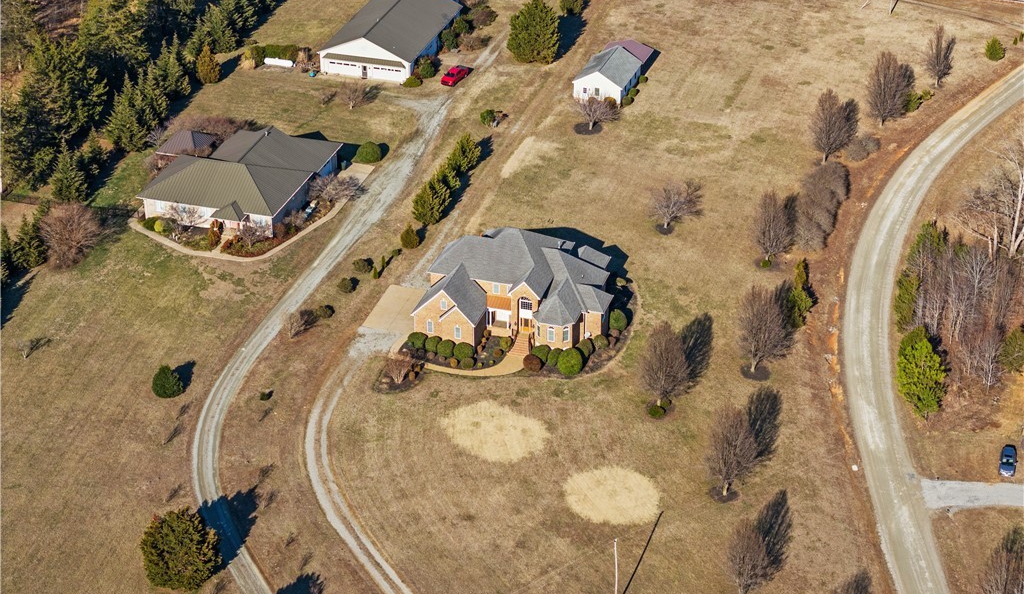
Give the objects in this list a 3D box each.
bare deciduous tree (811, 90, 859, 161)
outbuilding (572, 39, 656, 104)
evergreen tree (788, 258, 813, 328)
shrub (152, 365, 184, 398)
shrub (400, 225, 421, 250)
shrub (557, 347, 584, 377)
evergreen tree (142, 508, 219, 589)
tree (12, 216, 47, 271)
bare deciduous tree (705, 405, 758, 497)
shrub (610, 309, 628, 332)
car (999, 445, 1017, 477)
[{"bbox_3d":[44.940,-24.160,293.370,5.500,11.200,5.500,-1,30,0],"label":"bare deciduous tree"},{"bbox_3d":[15.960,-35.870,322.380,7.840,5.100,16.880,10,32,18],"label":"outbuilding"},{"bbox_3d":[36.040,-0.590,257.970,2.930,9.400,2.930,-1,31,0],"label":"evergreen tree"},{"bbox_3d":[-40.460,9.610,243.340,3.500,3.700,3.500,-1,30,0],"label":"shrub"},{"bbox_3d":[-13.780,-8.410,278.740,2.380,3.070,2.380,-1,31,0],"label":"shrub"},{"bbox_3d":[7.020,7.910,250.140,3.000,3.530,3.000,-1,31,0],"label":"shrub"},{"bbox_3d":[-34.050,25.620,213.350,8.040,7.940,8.040,0,30,0],"label":"evergreen tree"},{"bbox_3d":[-63.550,-7.540,272.150,4.660,7.150,4.660,0,30,0],"label":"tree"},{"bbox_3d":[23.700,16.960,225.370,5.360,11.310,5.360,0,30,0],"label":"bare deciduous tree"},{"bbox_3d":[13.280,2.940,258.970,2.210,2.920,2.210,-1,31,0],"label":"shrub"},{"bbox_3d":[56.730,18.530,236.330,1.850,1.600,4.650,7,31,12],"label":"car"}]

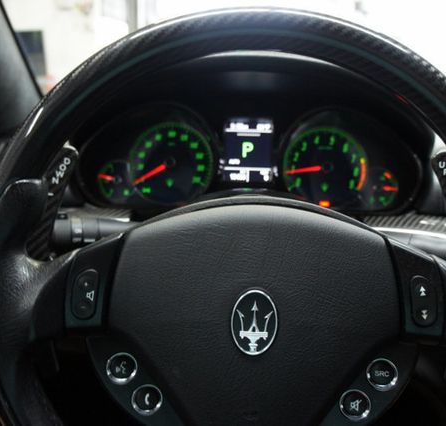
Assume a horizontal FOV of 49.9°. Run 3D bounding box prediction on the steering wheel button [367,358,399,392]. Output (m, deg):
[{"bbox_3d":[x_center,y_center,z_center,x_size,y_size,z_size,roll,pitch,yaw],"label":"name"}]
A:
[{"bbox_3d":[0.113,0.114,0.339,0.021,0.021,0.008,1,-4,0],"label":"steering wheel button"}]

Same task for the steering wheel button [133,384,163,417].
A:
[{"bbox_3d":[-0.053,0.131,0.337,0.021,0.021,0.008,1,-4,0],"label":"steering wheel button"}]

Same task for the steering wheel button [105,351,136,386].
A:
[{"bbox_3d":[-0.071,0.109,0.338,0.021,0.021,0.008,1,-4,0],"label":"steering wheel button"}]

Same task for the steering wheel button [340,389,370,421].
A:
[{"bbox_3d":[0.093,0.135,0.338,0.021,0.021,0.008,1,-4,0],"label":"steering wheel button"}]

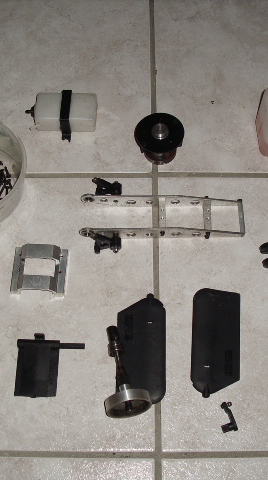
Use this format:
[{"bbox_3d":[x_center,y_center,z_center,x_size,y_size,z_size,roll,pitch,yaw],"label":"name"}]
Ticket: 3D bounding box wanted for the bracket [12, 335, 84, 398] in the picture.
[{"bbox_3d":[-0.083,0.126,0.667,0.068,0.012,0.065,0,65,0],"label":"bracket"}]

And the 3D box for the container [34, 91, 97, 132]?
[{"bbox_3d":[-0.080,-0.151,0.786,0.072,0.028,0.037,0,65,0],"label":"container"}]

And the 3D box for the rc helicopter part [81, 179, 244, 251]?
[{"bbox_3d":[0.031,-0.022,0.728,0.177,0.028,0.088,1,66,0],"label":"rc helicopter part"}]

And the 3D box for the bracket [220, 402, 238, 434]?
[{"bbox_3d":[0.091,0.173,0.648,0.018,0.009,0.030,-16,66,-8],"label":"bracket"}]

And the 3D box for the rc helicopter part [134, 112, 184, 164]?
[{"bbox_3d":[0.029,-0.115,0.764,0.055,0.041,0.055,0,65,0],"label":"rc helicopter part"}]

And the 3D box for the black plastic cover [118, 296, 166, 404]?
[{"bbox_3d":[0.008,0.109,0.676,0.050,0.011,0.114,0,65,0],"label":"black plastic cover"}]

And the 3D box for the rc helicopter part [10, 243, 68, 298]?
[{"bbox_3d":[-0.101,0.031,0.711,0.057,0.014,0.053,3,66,1],"label":"rc helicopter part"}]

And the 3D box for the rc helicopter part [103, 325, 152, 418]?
[{"bbox_3d":[-0.014,0.122,0.660,0.047,0.047,0.086,-10,52,-5],"label":"rc helicopter part"}]

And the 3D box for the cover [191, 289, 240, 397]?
[{"bbox_3d":[0.085,0.104,0.682,0.050,0.011,0.114,4,66,1],"label":"cover"}]

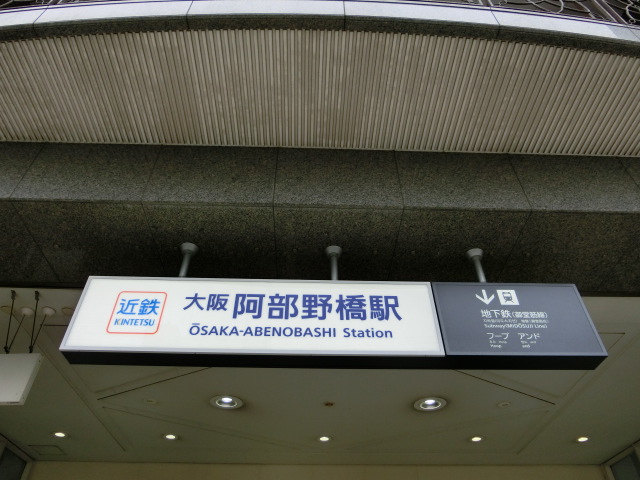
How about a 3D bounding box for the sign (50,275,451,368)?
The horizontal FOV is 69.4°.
[{"bbox_3d":[-0.419,0.568,3.234,2.468,0.582,0.189,1,-41,-2],"label":"sign"}]

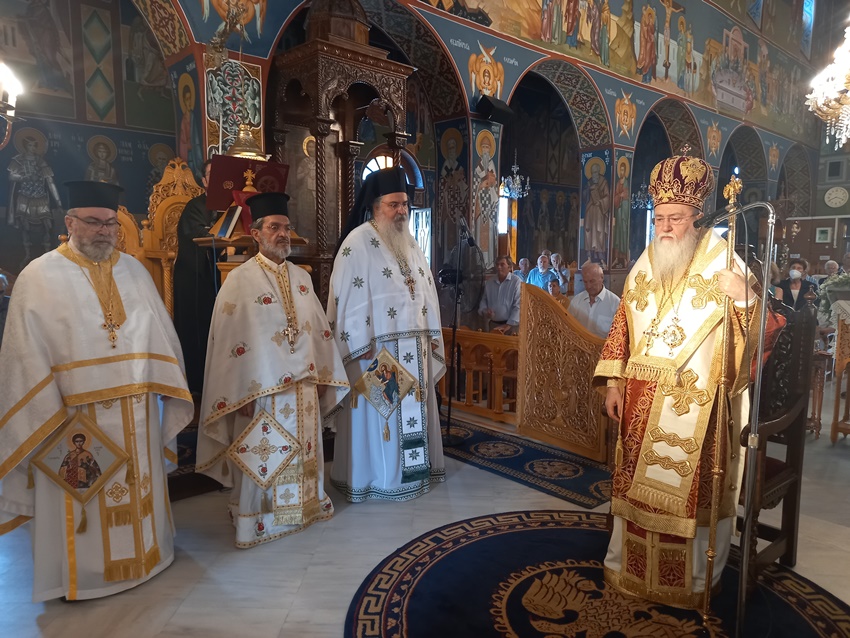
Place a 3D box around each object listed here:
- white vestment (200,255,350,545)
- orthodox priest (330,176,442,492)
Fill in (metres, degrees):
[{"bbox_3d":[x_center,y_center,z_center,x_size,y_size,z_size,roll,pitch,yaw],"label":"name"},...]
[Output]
[{"bbox_3d":[-0.767,0.396,3.163,0.770,1.448,0.520,-5,8,-41],"label":"white vestment"},{"bbox_3d":[-0.220,0.079,3.726,0.710,1.968,0.500,-4,8,-36],"label":"orthodox priest"}]

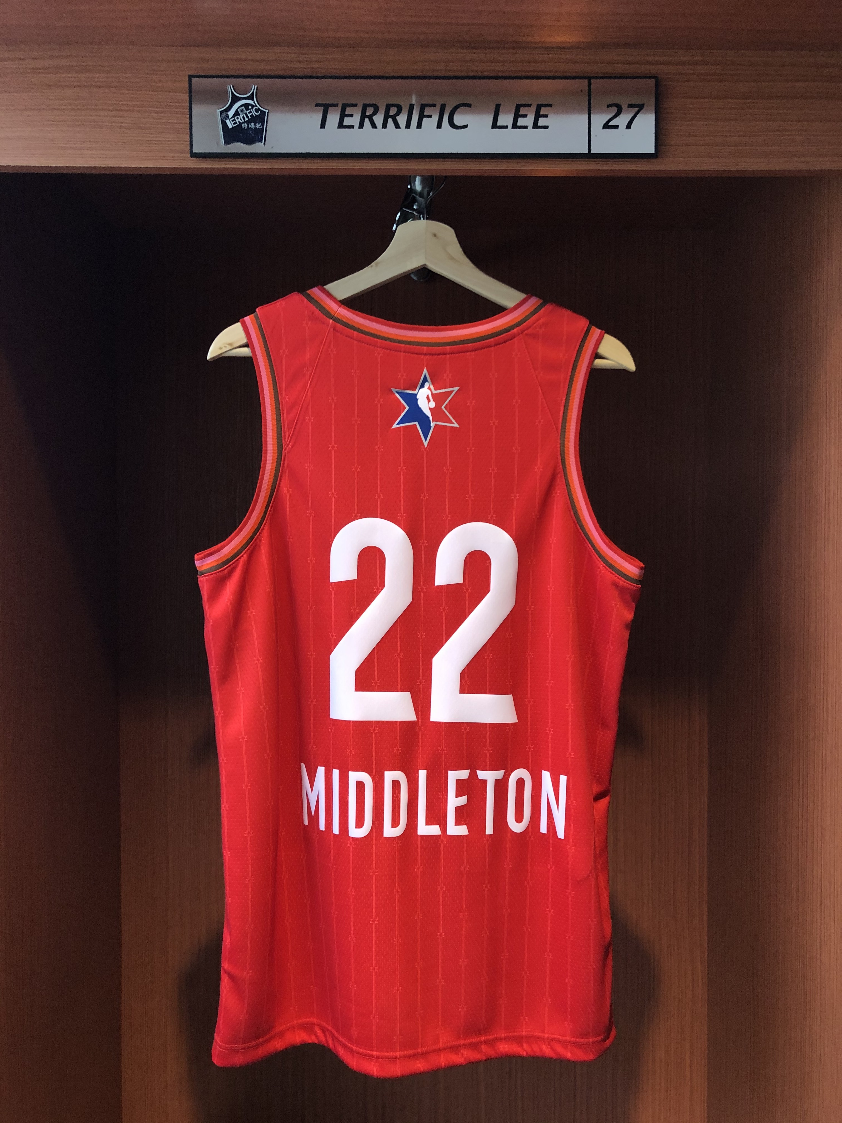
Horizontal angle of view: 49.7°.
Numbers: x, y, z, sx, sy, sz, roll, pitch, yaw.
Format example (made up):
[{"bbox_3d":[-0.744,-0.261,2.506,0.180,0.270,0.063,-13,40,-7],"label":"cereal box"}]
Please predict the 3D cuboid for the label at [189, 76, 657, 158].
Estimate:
[{"bbox_3d":[0.002,-0.410,0.838,0.430,0.075,0.008,0,1,0],"label":"label"}]

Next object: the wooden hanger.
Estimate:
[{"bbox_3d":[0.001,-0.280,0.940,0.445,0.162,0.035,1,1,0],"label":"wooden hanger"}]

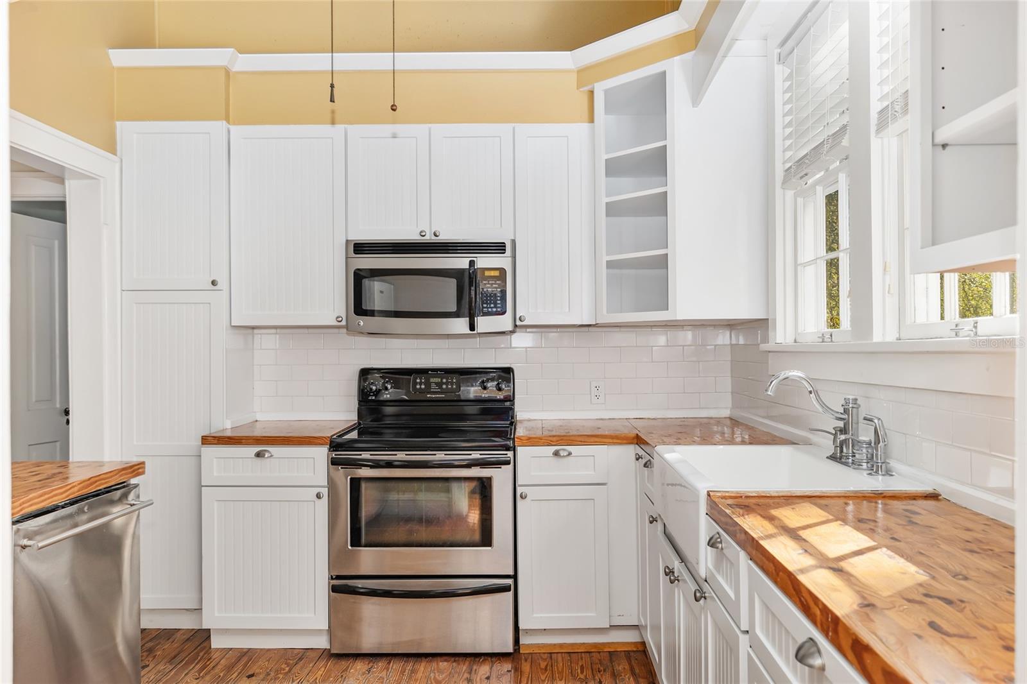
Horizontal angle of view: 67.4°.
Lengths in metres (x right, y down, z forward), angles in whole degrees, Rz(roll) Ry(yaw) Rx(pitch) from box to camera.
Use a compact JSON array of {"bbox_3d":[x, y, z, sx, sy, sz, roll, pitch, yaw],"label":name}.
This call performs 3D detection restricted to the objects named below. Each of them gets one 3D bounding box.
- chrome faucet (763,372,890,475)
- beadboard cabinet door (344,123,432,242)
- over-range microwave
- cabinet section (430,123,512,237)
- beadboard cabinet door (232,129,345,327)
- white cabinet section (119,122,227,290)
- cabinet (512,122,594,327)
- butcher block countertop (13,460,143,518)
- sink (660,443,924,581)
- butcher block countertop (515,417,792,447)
[{"bbox_3d":[0.901,0.225,2.252,0.295,0.278,0.350,0,0,1],"label":"chrome faucet"},{"bbox_3d":[-0.567,-0.721,3.493,0.366,0.513,0.025,0,0,1],"label":"beadboard cabinet door"},{"bbox_3d":[-0.371,-0.246,3.618,0.752,0.429,0.395,0,0,1],"label":"over-range microwave"},{"bbox_3d":[-0.188,-0.729,3.515,0.379,0.522,0.030,0,0,1],"label":"cabinet section"},{"bbox_3d":[-1.023,-0.528,3.500,0.518,0.906,0.025,0,0,1],"label":"beadboard cabinet door"},{"bbox_3d":[-1.531,-0.613,3.468,0.480,0.757,0.030,0,0,1],"label":"white cabinet section"},{"bbox_3d":[0.185,-0.532,3.515,0.366,0.915,0.030,0,0,1],"label":"cabinet"},{"bbox_3d":[-1.490,0.405,1.990,0.610,0.042,0.970,0,0,2],"label":"butcher block countertop"},{"bbox_3d":[0.735,0.460,2.225,0.555,0.225,0.760,0,0,2],"label":"sink"},{"bbox_3d":[0.541,0.399,3.260,1.056,0.042,1.075,0,0,1],"label":"butcher block countertop"}]

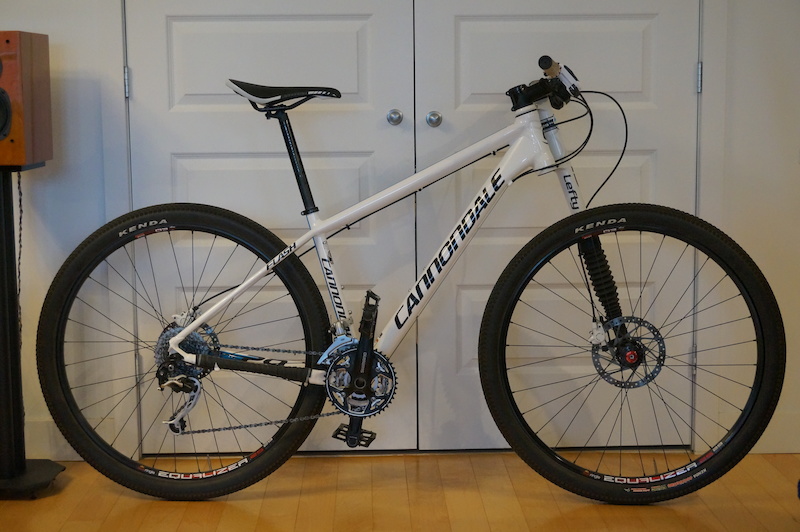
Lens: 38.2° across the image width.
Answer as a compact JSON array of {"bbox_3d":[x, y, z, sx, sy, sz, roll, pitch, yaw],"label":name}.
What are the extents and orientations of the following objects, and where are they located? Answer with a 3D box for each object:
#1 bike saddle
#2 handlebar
[{"bbox_3d":[-0.276,-0.411,2.774,0.270,0.078,0.137,0,4,3],"label":"bike saddle"},{"bbox_3d":[0.328,-0.417,2.737,0.155,0.115,0.650,0,4,3],"label":"handlebar"}]

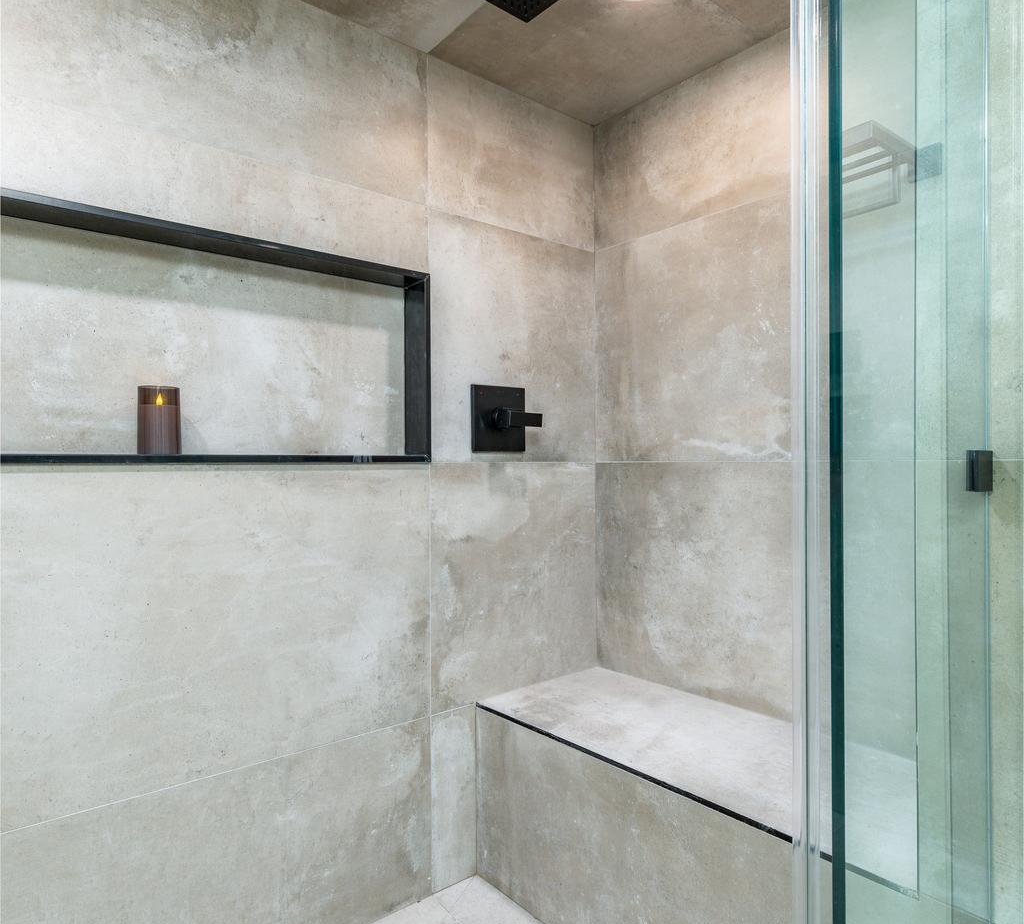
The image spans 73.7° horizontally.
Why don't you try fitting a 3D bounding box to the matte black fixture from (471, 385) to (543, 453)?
[{"bbox_3d":[-0.009,-0.109,1.744,0.174,0.167,0.078,0,-1,-39],"label":"matte black fixture"}]

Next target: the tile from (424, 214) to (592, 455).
[{"bbox_3d":[0.020,-0.305,1.827,0.576,0.610,0.012,0,-1,-39],"label":"tile"}]

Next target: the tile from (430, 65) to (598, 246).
[{"bbox_3d":[0.018,-0.792,1.831,0.577,0.364,0.012,0,-1,-39],"label":"tile"}]

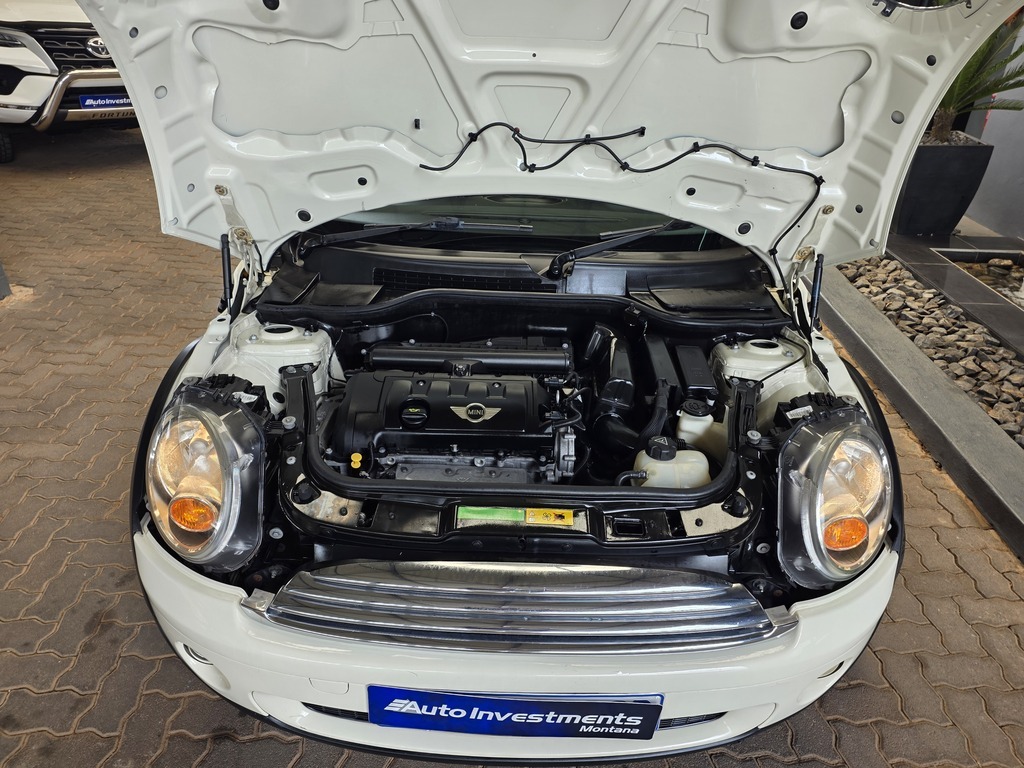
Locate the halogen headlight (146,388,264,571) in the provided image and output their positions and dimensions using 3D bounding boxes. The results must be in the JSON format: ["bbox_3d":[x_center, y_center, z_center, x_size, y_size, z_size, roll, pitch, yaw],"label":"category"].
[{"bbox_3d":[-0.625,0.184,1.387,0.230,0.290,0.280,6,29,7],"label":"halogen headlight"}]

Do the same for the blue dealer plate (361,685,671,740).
[{"bbox_3d":[0.001,0.595,1.228,0.520,0.113,0.015,2,29,0],"label":"blue dealer plate"}]

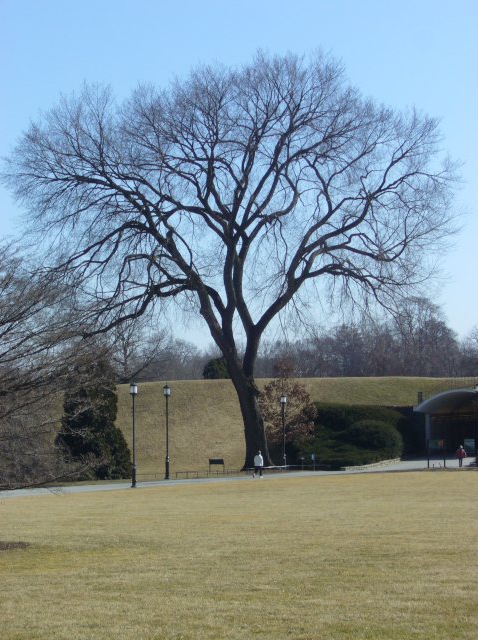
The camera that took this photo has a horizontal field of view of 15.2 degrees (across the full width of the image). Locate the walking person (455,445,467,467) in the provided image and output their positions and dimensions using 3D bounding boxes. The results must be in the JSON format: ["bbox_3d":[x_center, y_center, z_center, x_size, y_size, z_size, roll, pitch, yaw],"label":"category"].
[{"bbox_3d":[16.997,10.404,137.000,0.650,1.680,0.420,-1,-3,9],"label":"walking person"}]

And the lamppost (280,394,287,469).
[{"bbox_3d":[3.176,7.883,126.000,0.440,5.330,0.440,0,-3,0],"label":"lamppost"}]

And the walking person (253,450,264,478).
[{"bbox_3d":[1.186,8.684,108.000,0.600,1.730,0.550,3,-5,-44],"label":"walking person"}]

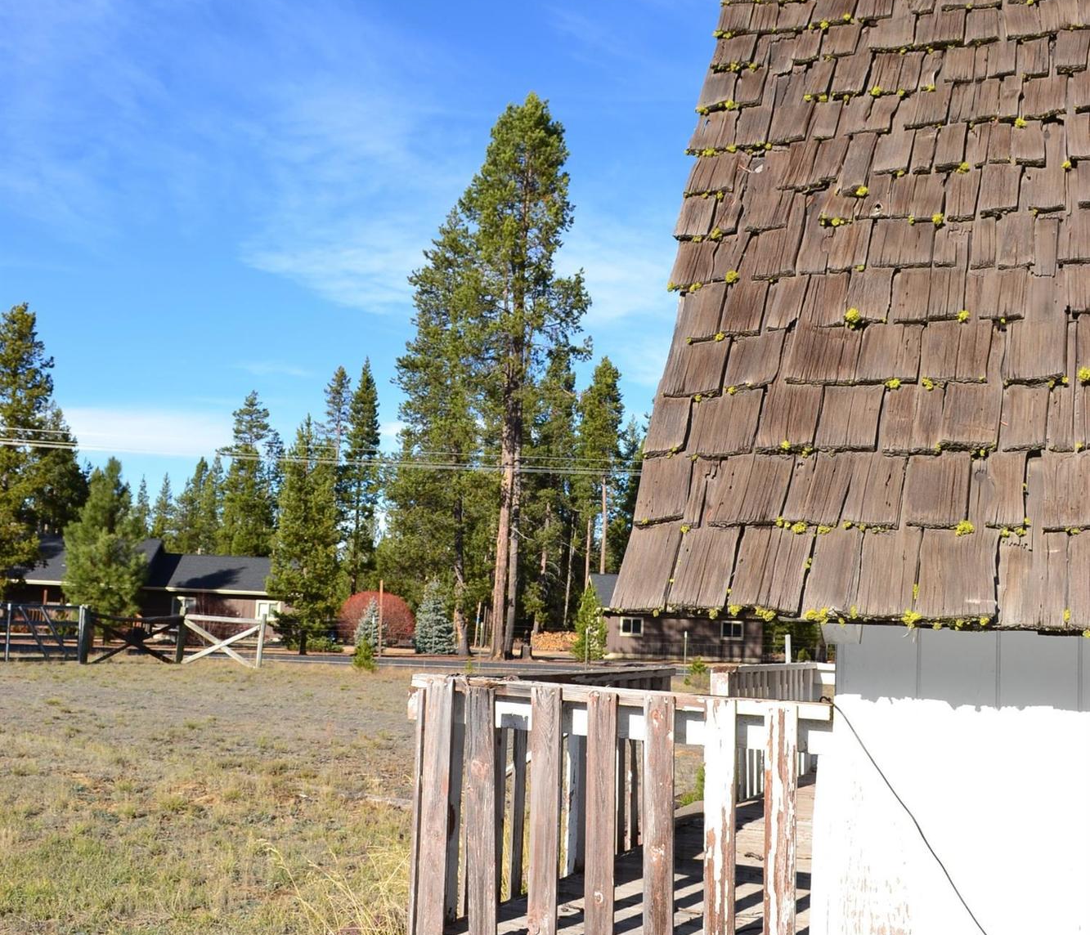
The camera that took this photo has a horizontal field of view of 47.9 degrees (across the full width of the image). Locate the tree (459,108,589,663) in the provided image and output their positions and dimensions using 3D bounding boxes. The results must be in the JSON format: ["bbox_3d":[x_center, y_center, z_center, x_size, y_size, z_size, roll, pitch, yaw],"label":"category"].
[{"bbox_3d":[-0.921,-4.074,50.487,5.420,23.510,5.420,2,-7,-1],"label":"tree"}]

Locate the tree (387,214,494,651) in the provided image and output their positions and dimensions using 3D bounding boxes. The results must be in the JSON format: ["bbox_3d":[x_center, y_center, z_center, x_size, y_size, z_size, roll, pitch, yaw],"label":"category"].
[{"bbox_3d":[-3.994,-1.534,49.131,4.610,17.870,4.610,3,-7,-5],"label":"tree"}]

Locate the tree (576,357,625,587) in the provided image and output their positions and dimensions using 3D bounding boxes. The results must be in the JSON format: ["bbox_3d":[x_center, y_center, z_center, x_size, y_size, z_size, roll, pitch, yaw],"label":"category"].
[{"bbox_3d":[3.549,2.087,79.191,3.140,18.820,3.140,2,-7,3],"label":"tree"}]

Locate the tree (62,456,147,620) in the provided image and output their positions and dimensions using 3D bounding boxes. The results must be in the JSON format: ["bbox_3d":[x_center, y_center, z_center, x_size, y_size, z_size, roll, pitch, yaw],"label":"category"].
[{"bbox_3d":[-16.316,3.067,45.443,3.170,7.010,3.170,5,-8,-19],"label":"tree"}]

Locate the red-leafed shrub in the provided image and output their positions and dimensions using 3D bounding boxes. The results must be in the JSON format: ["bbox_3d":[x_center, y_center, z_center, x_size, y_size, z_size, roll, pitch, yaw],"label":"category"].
[{"bbox_3d":[-7.423,6.710,54.159,3.440,2.520,3.440,3,-7,-7],"label":"red-leafed shrub"}]

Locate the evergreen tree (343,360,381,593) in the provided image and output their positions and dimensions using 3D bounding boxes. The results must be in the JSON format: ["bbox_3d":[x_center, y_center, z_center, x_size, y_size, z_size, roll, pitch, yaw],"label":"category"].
[{"bbox_3d":[-10.511,1.770,71.026,2.440,16.220,2.440,3,-7,-8],"label":"evergreen tree"}]

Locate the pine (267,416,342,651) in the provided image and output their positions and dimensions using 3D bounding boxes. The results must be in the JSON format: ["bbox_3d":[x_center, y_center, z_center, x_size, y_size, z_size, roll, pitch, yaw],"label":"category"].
[{"bbox_3d":[-8.530,2.375,43.534,2.630,8.450,2.630,3,-7,-11],"label":"pine"}]

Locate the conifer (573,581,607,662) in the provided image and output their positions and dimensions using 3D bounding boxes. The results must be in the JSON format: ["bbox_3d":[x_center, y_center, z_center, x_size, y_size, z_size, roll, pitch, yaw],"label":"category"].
[{"bbox_3d":[1.722,5.918,47.198,1.280,3.120,1.280,2,-7,2],"label":"conifer"}]

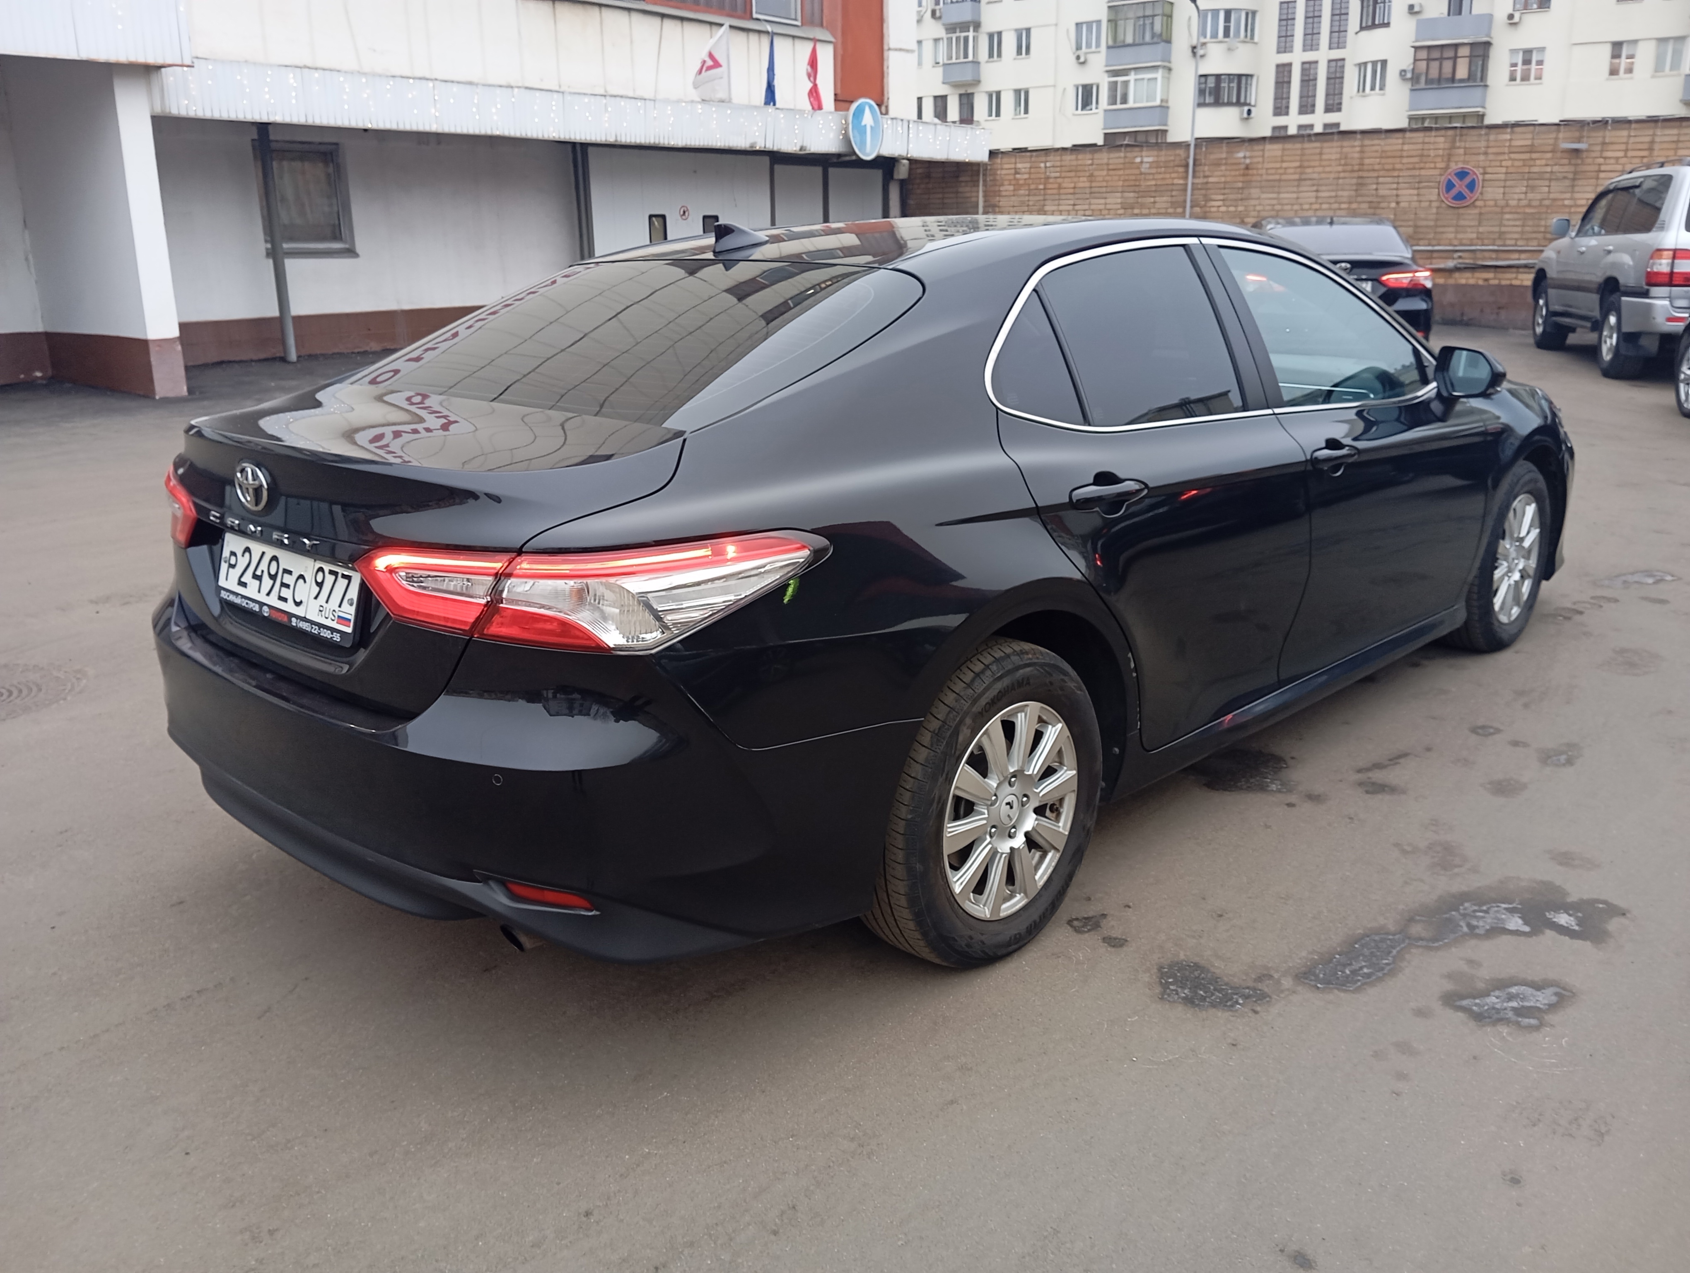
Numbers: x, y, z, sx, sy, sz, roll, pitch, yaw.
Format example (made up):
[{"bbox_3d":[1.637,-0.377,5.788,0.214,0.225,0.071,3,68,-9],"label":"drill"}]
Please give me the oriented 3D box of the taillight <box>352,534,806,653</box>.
[{"bbox_3d":[-0.416,-0.105,2.157,0.600,0.150,0.460,13,21,42],"label":"taillight"}]

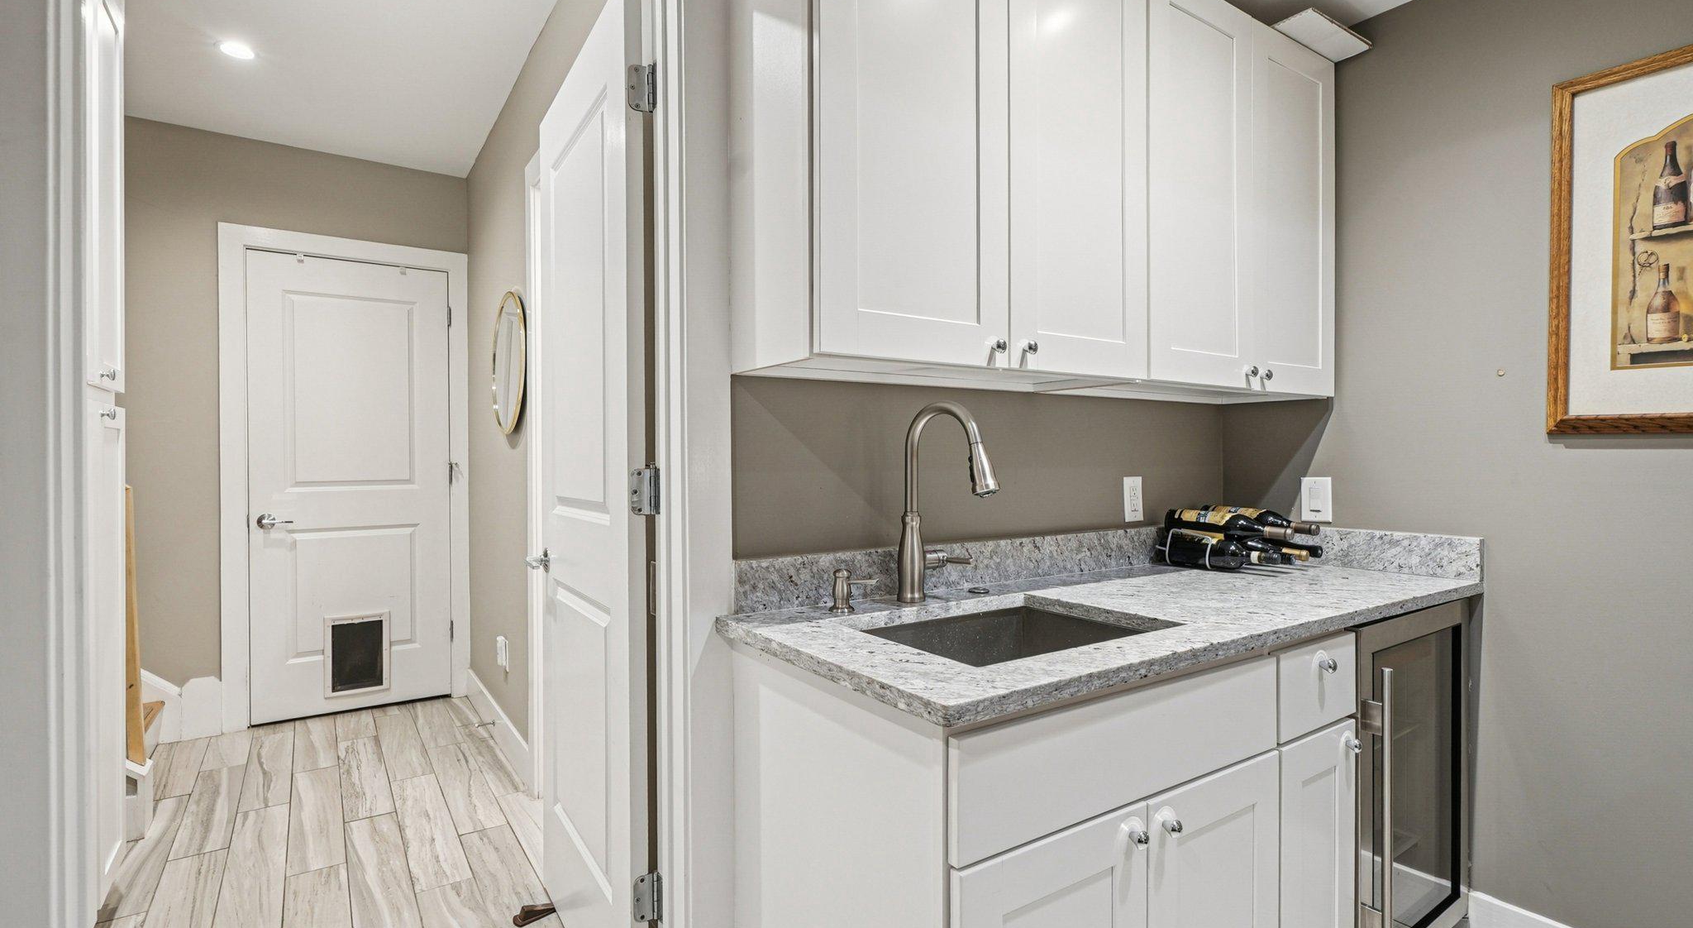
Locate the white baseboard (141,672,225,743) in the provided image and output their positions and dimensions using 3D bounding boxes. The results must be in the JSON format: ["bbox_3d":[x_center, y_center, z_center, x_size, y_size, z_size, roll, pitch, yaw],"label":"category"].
[{"bbox_3d":[-2.870,1.043,3.263,0.275,0.290,0.020,0,0,-33],"label":"white baseboard"}]

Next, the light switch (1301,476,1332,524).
[{"bbox_3d":[1.313,0.102,2.108,0.010,0.125,0.079,0,0,-33],"label":"light switch"}]

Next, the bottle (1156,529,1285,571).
[{"bbox_3d":[1.009,0.235,2.042,0.295,0.080,0.080,0,0,35],"label":"bottle"}]

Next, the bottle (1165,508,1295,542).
[{"bbox_3d":[0.993,0.166,1.959,0.076,0.076,0.312,0,0,-33],"label":"bottle"}]

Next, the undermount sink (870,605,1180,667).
[{"bbox_3d":[0.287,0.413,1.362,0.510,0.210,0.400,0,0,-33],"label":"undermount sink"}]

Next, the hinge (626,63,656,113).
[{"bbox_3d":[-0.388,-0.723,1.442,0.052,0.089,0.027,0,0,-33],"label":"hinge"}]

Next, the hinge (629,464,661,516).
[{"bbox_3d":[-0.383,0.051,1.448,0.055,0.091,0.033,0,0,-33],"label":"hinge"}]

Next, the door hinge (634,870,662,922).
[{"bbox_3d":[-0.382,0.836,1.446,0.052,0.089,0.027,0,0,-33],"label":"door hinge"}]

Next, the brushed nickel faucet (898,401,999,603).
[{"bbox_3d":[0.222,0.080,1.518,0.130,0.413,0.285,0,0,-33],"label":"brushed nickel faucet"}]

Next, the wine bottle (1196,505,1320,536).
[{"bbox_3d":[1.135,0.162,2.070,0.076,0.076,0.312,0,0,-33],"label":"wine bottle"}]

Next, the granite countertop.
[{"bbox_3d":[0.656,0.298,1.619,1.712,0.031,0.638,0,0,-33],"label":"granite countertop"}]

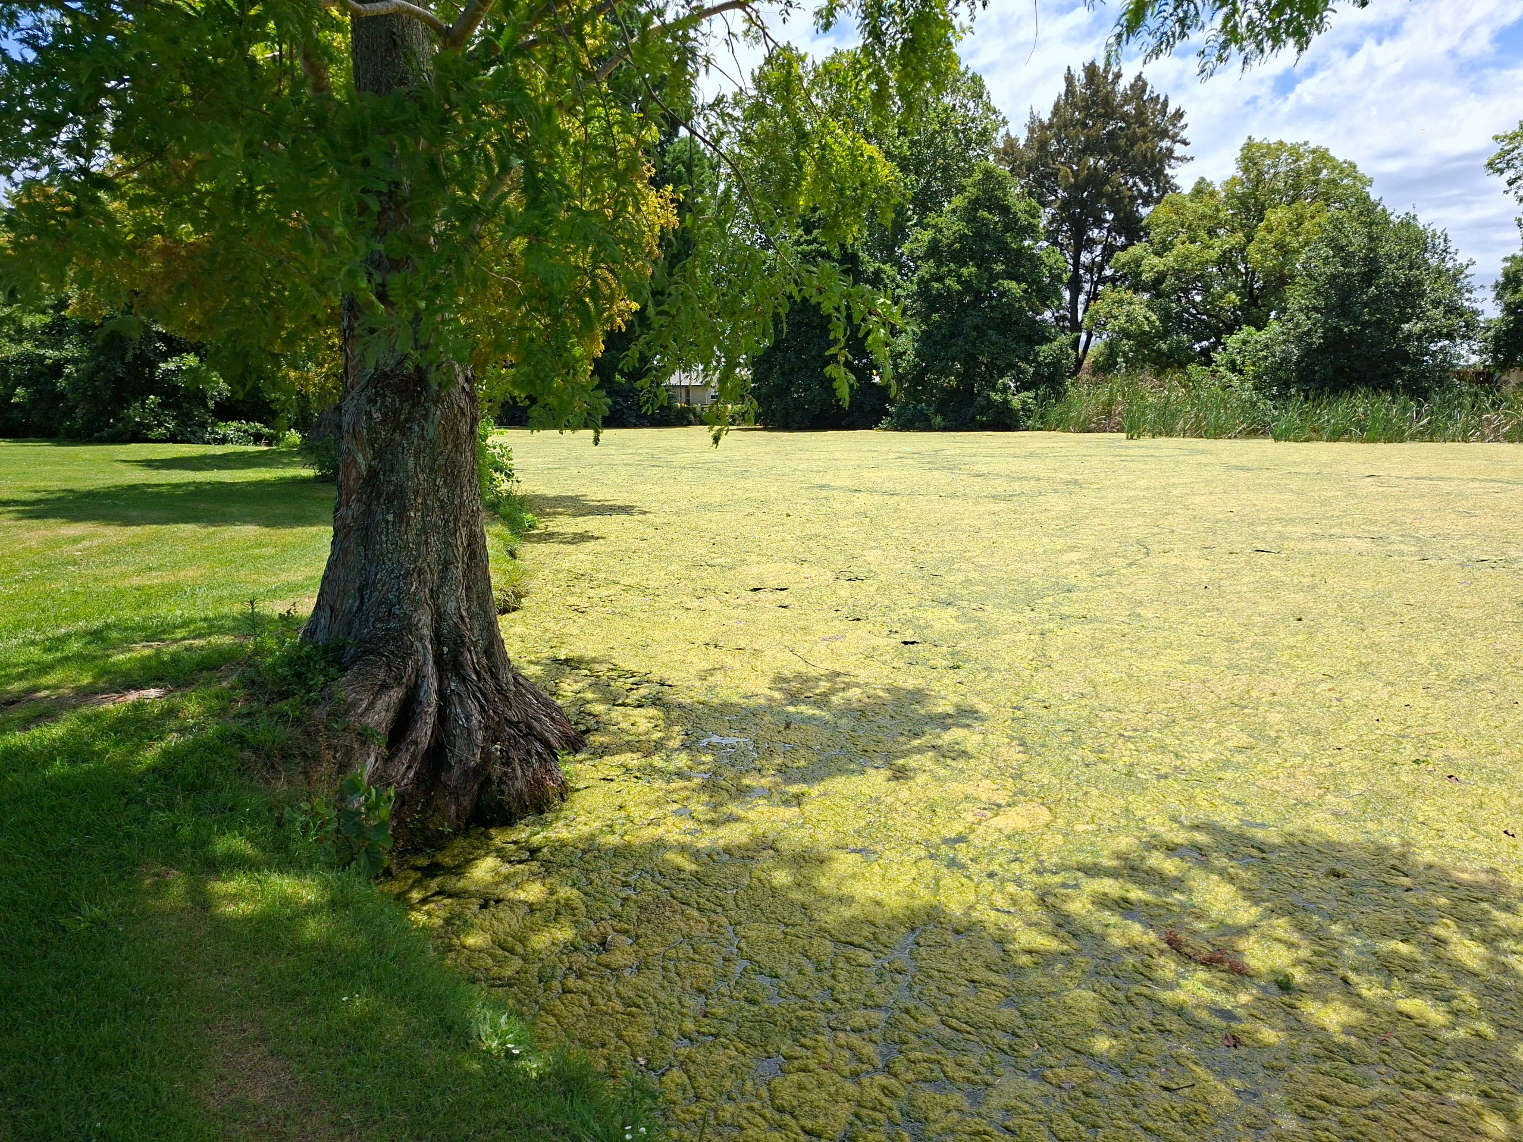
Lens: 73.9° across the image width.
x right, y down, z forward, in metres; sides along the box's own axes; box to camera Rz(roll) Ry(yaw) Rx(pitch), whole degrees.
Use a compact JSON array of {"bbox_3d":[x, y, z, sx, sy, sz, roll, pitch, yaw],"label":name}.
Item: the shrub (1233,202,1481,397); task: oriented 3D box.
[{"bbox_3d":[23.447,-9.984,40.378,8.572,8.892,7.543,6,11,29],"label":"shrub"}]

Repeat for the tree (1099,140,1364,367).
[{"bbox_3d":[22.283,-13.789,48.845,12.089,13.133,10.880,4,11,23],"label":"tree"}]

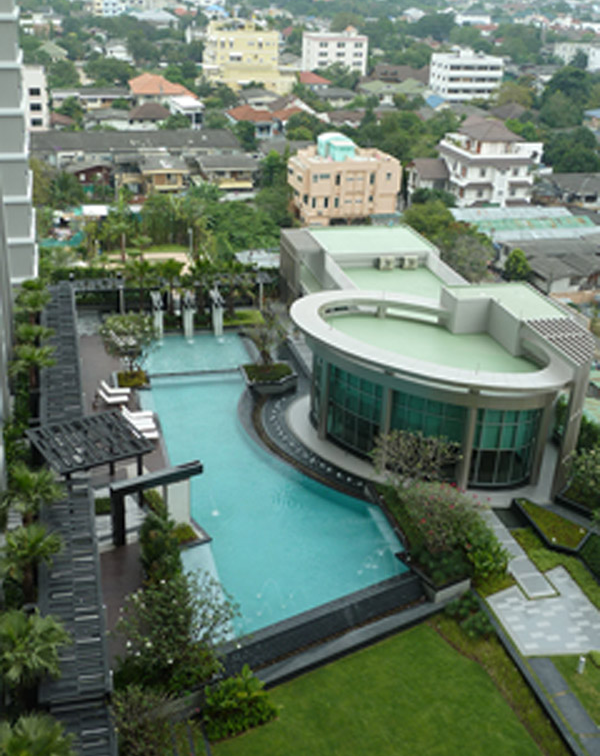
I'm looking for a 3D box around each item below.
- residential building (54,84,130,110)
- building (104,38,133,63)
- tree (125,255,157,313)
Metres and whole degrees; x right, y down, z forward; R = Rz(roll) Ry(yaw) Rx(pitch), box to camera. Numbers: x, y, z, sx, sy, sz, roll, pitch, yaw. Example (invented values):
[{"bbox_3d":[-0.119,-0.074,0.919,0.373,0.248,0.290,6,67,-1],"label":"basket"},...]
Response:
[{"bbox_3d":[-46.684,-62.865,206.899,18.000,6.000,8.000,-2,24,-9],"label":"residential building"},{"bbox_3d":[-54.124,-97.884,277.616,8.000,6.800,8.500,2,25,0],"label":"building"},{"bbox_3d":[-11.860,-6.892,69.237,2.400,4.300,2.400,2,25,0],"label":"tree"}]

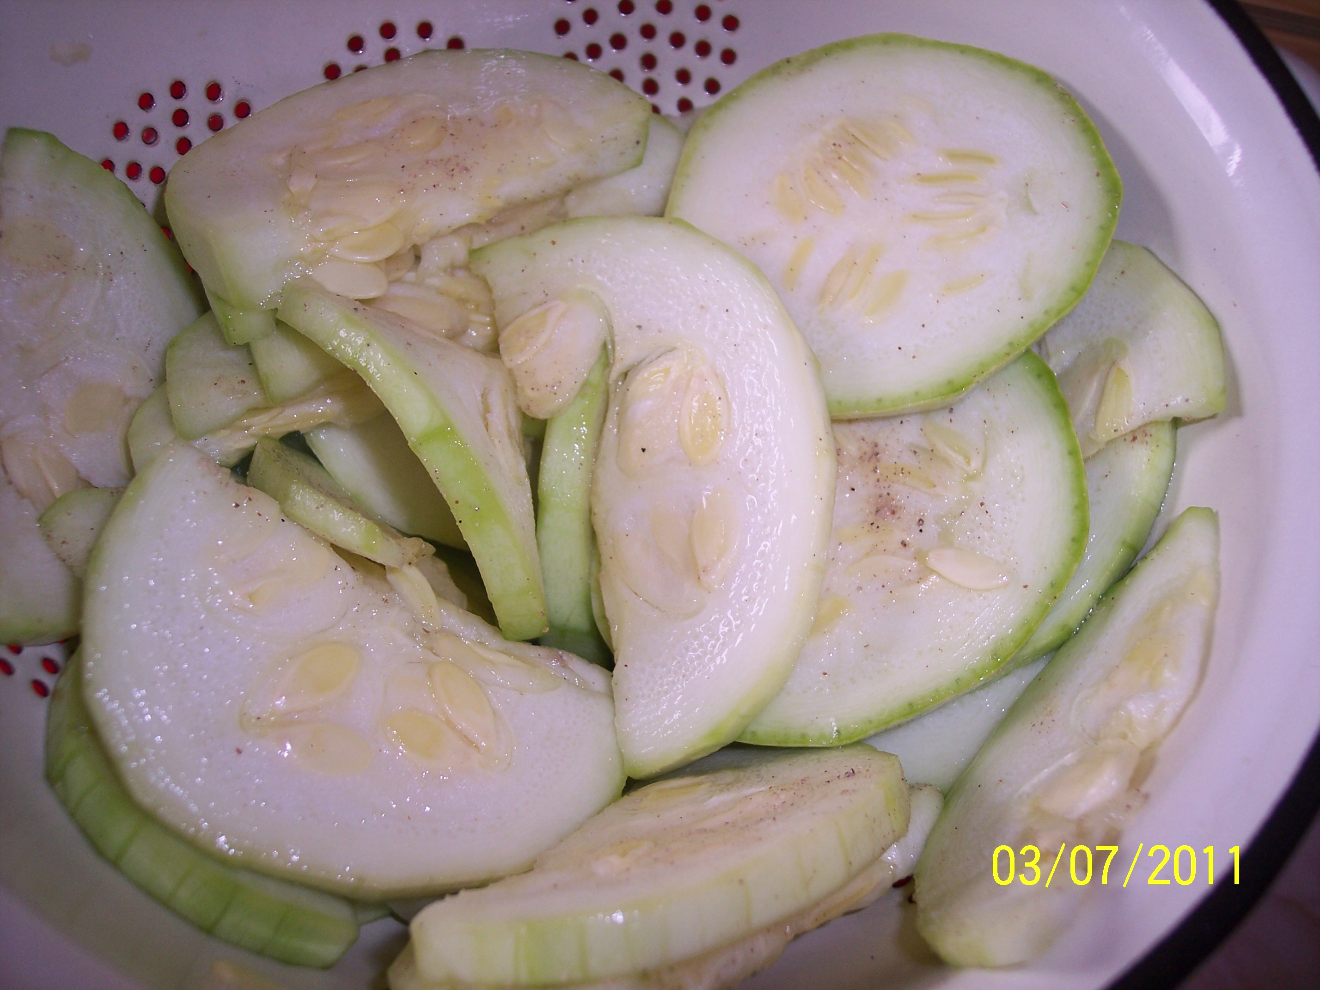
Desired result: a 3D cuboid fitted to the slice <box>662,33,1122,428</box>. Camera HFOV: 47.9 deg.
[{"bbox_3d":[0.044,-0.051,0.289,0.090,0.008,0.078,-12,73,11],"label":"slice"}]

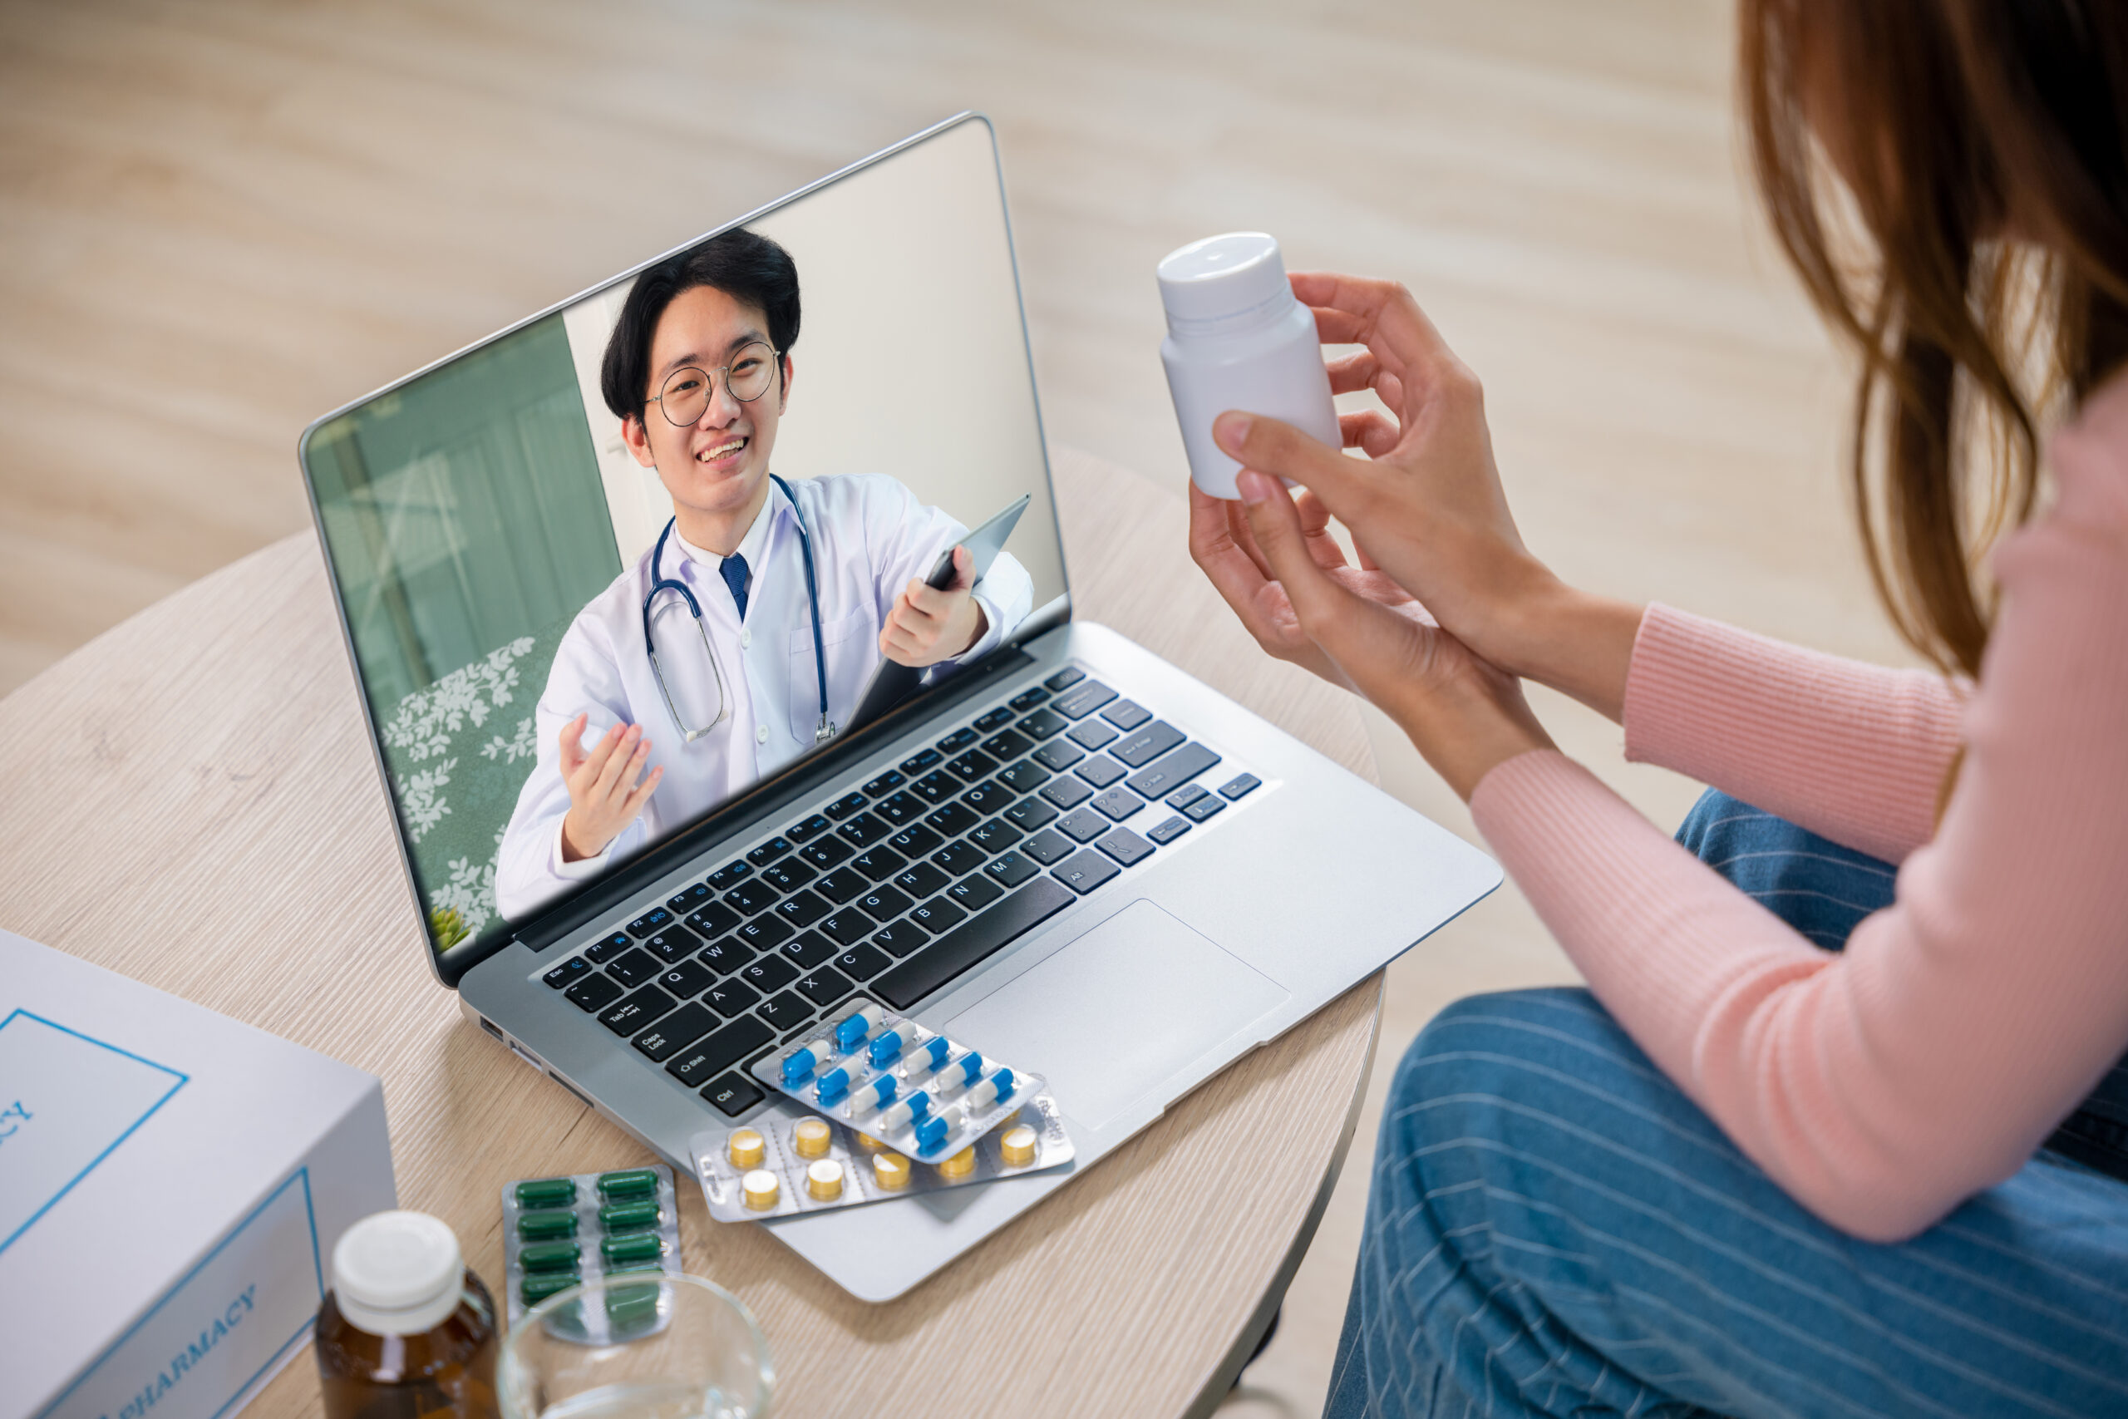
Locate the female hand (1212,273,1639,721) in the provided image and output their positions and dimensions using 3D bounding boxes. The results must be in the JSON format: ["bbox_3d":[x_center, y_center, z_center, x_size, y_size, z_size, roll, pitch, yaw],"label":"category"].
[{"bbox_3d":[0.125,-0.069,1.410,0.175,0.088,0.085,37,6,7],"label":"female hand"}]

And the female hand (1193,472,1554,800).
[{"bbox_3d":[0.107,-0.027,1.405,0.155,0.060,0.080,41,9,21],"label":"female hand"}]

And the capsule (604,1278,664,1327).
[{"bbox_3d":[-0.143,0.197,1.370,0.019,0.007,0.007,-5,37,-8],"label":"capsule"}]

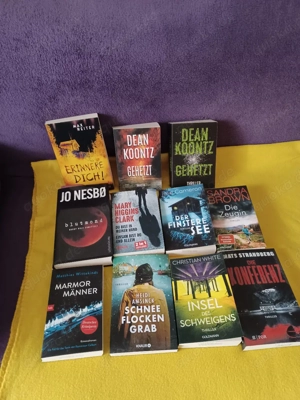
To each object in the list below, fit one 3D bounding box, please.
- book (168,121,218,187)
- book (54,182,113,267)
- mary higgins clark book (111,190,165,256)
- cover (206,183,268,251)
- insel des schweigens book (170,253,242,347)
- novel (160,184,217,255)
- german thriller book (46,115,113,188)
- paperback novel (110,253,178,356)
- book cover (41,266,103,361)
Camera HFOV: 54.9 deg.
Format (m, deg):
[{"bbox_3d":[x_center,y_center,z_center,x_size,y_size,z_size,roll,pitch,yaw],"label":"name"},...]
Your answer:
[{"bbox_3d":[0.113,-0.117,0.783,0.119,0.183,0.039,-4,22,-8],"label":"book"},{"bbox_3d":[-0.166,0.060,0.729,0.133,0.033,0.213,-5,55,-5],"label":"book"},{"bbox_3d":[-0.033,0.059,0.735,0.121,0.032,0.183,-5,52,-2],"label":"mary higgins clark book"},{"bbox_3d":[0.212,0.049,0.742,0.112,0.027,0.188,-4,53,2],"label":"cover"},{"bbox_3d":[0.113,0.209,0.617,0.119,0.032,0.181,-9,48,7],"label":"insel des schweigens book"},{"bbox_3d":[0.093,0.049,0.743,0.118,0.028,0.185,-8,52,5],"label":"novel"},{"bbox_3d":[-0.174,-0.111,0.748,0.125,0.200,0.028,-10,34,-2],"label":"german thriller book"},{"bbox_3d":[-0.016,0.213,0.609,0.126,0.027,0.197,-2,52,-2],"label":"paperback novel"},{"bbox_3d":[-0.157,0.232,0.617,0.115,0.021,0.185,-4,49,-4],"label":"book cover"}]

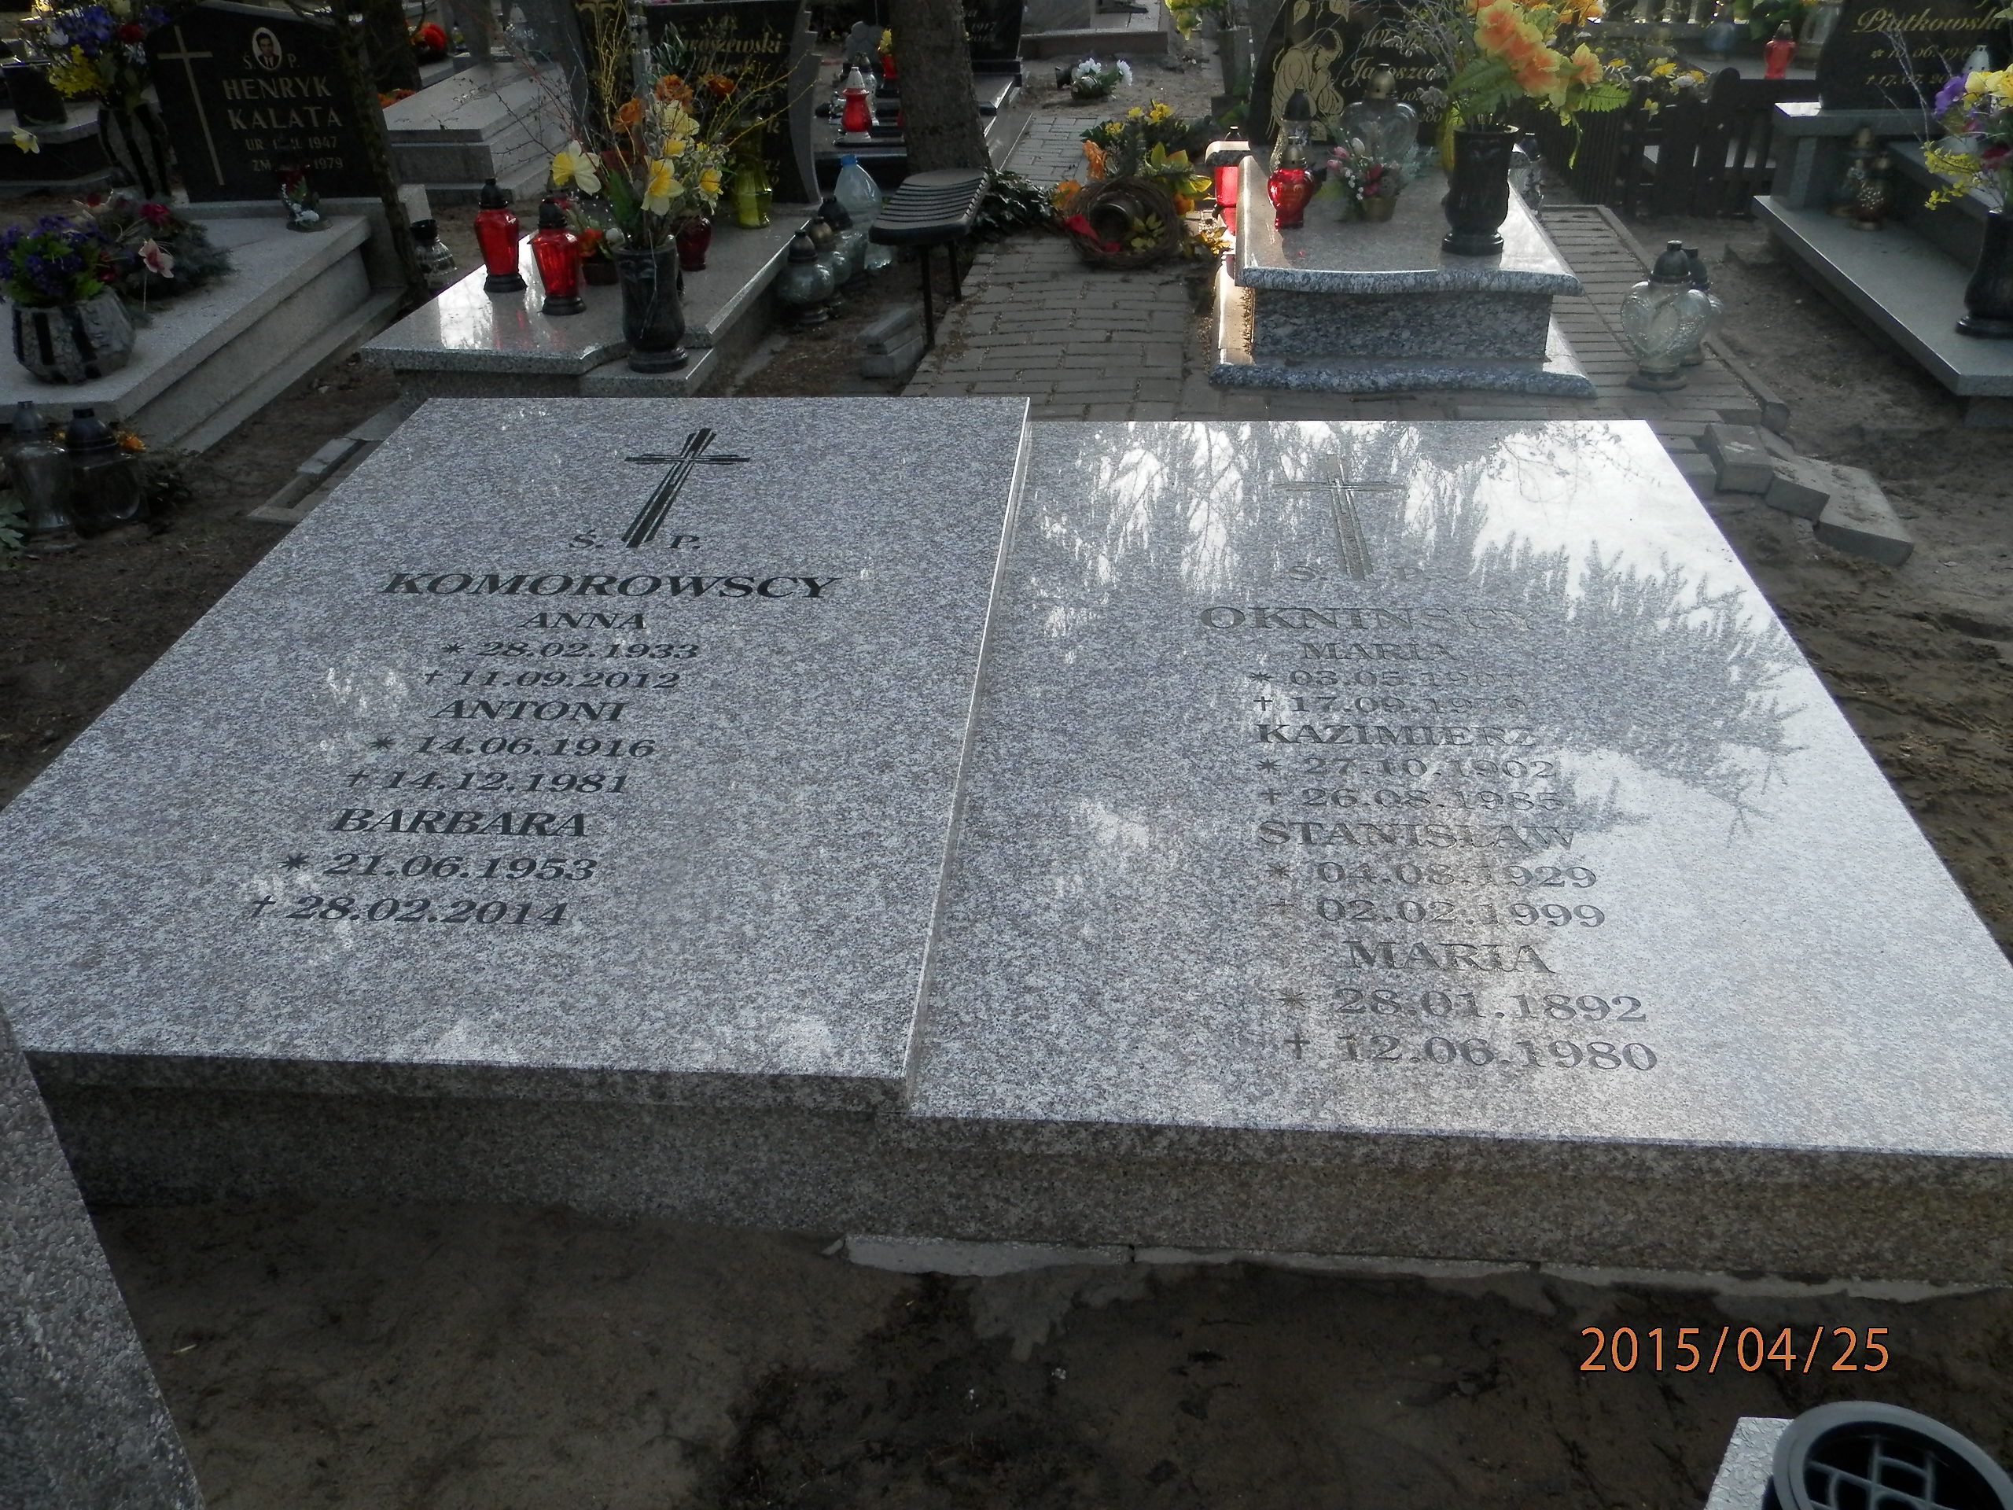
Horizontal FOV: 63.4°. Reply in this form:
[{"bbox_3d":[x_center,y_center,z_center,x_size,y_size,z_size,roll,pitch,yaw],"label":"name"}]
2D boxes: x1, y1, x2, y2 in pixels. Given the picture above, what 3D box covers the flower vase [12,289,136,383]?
[{"bbox_3d":[-2.000,-0.891,3.478,0.240,0.163,0.240,-18,35,-25],"label":"flower vase"}]

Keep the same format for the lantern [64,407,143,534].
[{"bbox_3d":[-1.846,-0.583,3.315,0.130,0.255,0.130,-23,38,-32],"label":"lantern"}]

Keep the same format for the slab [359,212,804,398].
[{"bbox_3d":[-1.040,-1.172,4.338,0.794,0.185,1.438,1,30,5],"label":"slab"}]

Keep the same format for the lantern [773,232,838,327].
[{"bbox_3d":[-0.552,-1.323,4.515,0.166,0.244,0.166,1,30,5],"label":"lantern"}]

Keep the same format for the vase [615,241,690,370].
[{"bbox_3d":[-0.811,-1.022,3.713,0.144,0.267,0.144,-1,30,1],"label":"vase"}]

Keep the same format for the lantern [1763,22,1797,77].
[{"bbox_3d":[2.882,-2.614,6.055,0.121,0.203,0.103,3,30,8],"label":"lantern"}]

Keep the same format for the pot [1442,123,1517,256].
[{"bbox_3d":[1.131,-1.350,3.885,0.149,0.274,0.149,3,30,8],"label":"pot"}]

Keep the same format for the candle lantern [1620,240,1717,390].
[{"bbox_3d":[1.516,-1.015,3.747,0.205,0.320,0.140,14,34,24],"label":"candle lantern"}]

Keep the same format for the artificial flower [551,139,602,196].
[{"bbox_3d":[-0.964,-1.317,3.650,0.070,0.110,0.105,-25,38,-33],"label":"artificial flower"}]

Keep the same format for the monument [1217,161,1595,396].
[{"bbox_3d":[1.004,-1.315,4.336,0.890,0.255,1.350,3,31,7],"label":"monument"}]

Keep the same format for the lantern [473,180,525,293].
[{"bbox_3d":[-1.308,-1.332,4.172,0.113,0.271,0.113,1,30,5],"label":"lantern"}]

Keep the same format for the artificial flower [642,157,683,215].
[{"bbox_3d":[-0.752,-1.244,3.562,0.085,0.112,0.065,5,31,12],"label":"artificial flower"}]

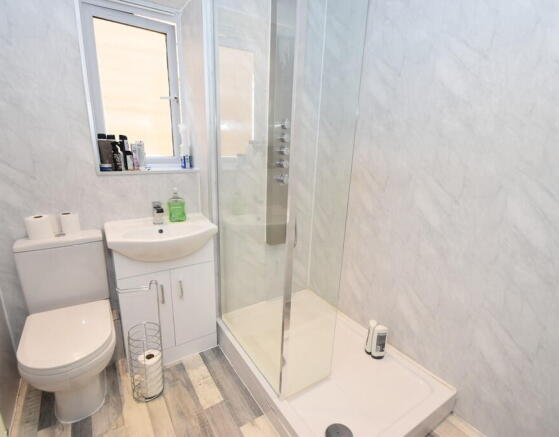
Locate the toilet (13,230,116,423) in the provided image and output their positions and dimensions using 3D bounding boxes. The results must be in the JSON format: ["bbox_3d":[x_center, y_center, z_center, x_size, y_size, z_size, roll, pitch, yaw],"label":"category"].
[{"bbox_3d":[-1.064,0.544,1.392,0.361,0.796,0.679,-7,17,-33],"label":"toilet"}]

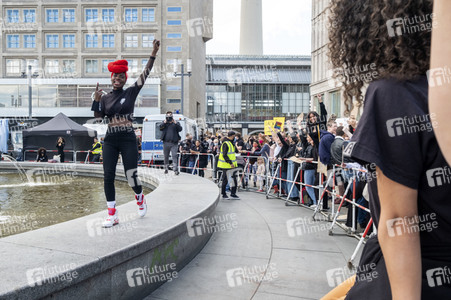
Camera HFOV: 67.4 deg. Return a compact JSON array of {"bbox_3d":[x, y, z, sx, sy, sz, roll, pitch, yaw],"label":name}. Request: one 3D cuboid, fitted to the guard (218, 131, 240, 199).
[{"bbox_3d":[0.114,0.408,9.081,0.500,1.810,0.520,1,1,20],"label":"guard"}]

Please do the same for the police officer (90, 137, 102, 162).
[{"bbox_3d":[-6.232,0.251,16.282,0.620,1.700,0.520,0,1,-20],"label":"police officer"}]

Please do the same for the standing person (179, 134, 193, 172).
[{"bbox_3d":[-1.623,0.267,13.881,0.420,1.860,0.520,1,1,30],"label":"standing person"}]

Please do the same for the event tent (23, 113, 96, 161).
[{"bbox_3d":[-9.999,-0.654,20.746,3.000,3.250,3.000,1,1,5],"label":"event tent"}]

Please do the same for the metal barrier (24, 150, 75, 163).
[{"bbox_3d":[-8.661,0.528,16.689,2.500,1.080,0.500,1,1,-2],"label":"metal barrier"}]

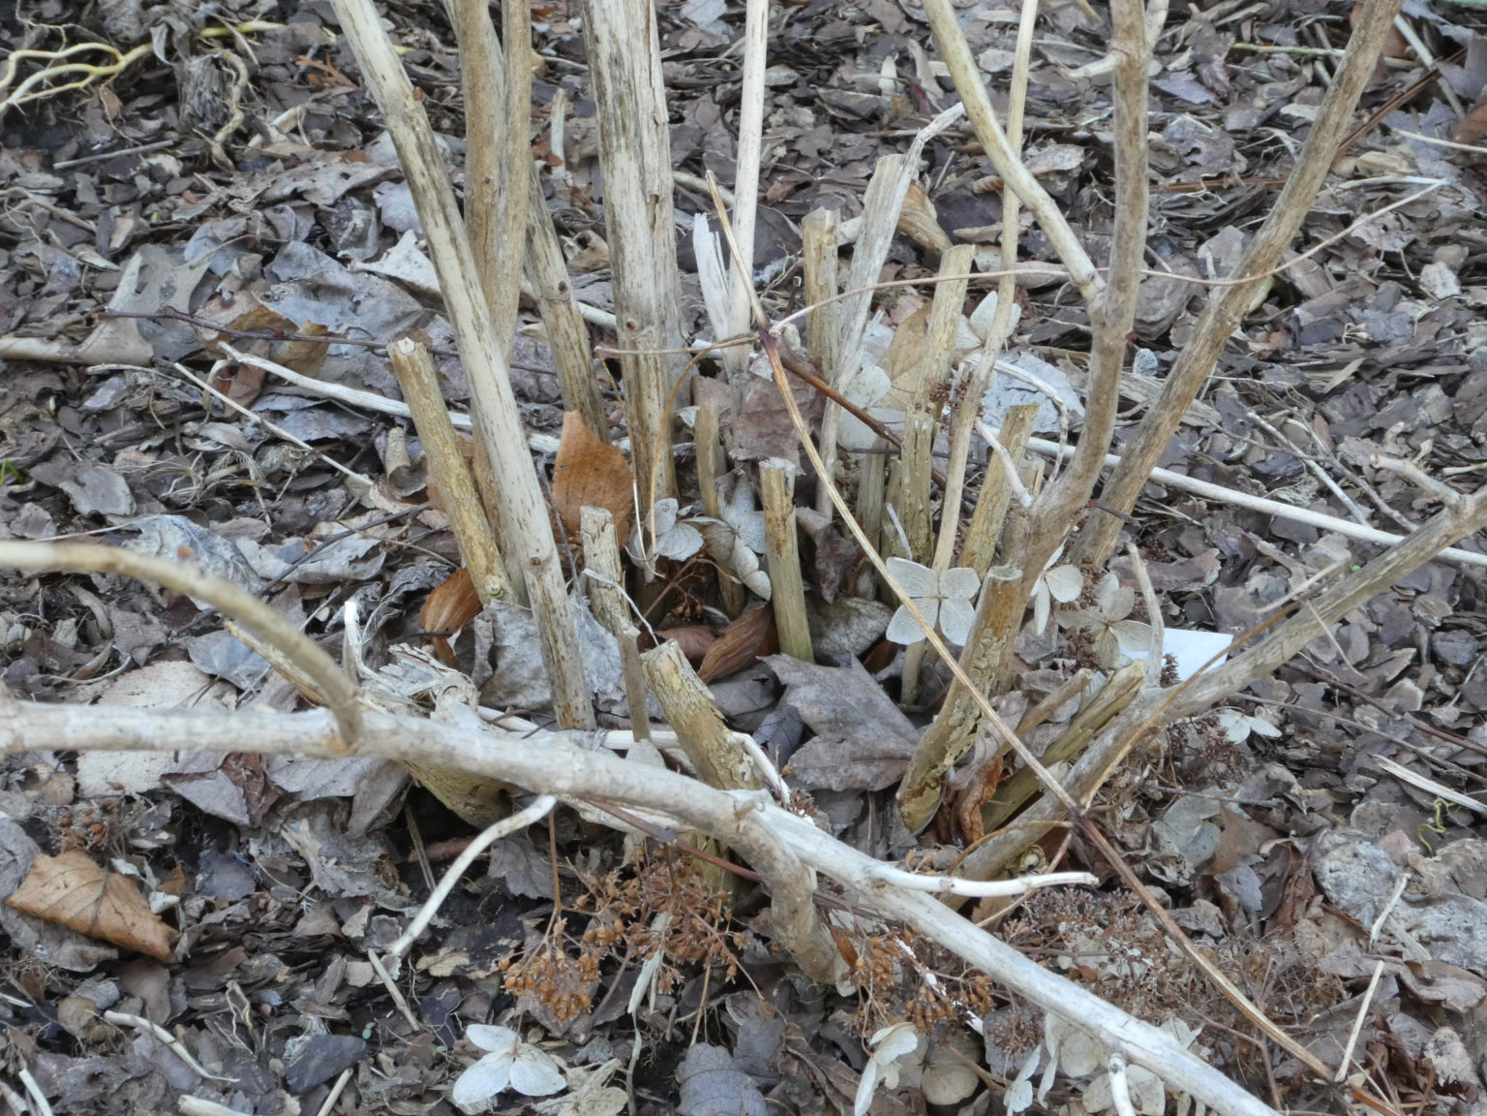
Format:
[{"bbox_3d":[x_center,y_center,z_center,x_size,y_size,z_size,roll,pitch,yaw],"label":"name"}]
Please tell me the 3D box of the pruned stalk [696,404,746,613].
[{"bbox_3d":[-0.006,-0.014,1.760,0.007,0.066,0.007,-6,18,4],"label":"pruned stalk"}]

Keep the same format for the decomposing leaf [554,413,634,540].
[{"bbox_3d":[-0.044,-0.023,1.790,0.024,0.035,0.014,0,30,0],"label":"decomposing leaf"}]

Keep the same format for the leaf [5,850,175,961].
[{"bbox_3d":[-0.174,0.093,1.640,0.048,0.015,0.033,15,33,24],"label":"leaf"}]

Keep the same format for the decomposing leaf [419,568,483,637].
[{"bbox_3d":[-0.084,0.013,1.765,0.014,0.016,0.017,19,35,30],"label":"decomposing leaf"}]

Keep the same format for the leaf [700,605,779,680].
[{"bbox_3d":[-0.002,0.024,1.757,0.013,0.014,0.031,23,37,34],"label":"leaf"}]

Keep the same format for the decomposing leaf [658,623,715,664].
[{"bbox_3d":[-0.016,0.024,1.757,0.018,0.008,0.013,0,30,0],"label":"decomposing leaf"}]

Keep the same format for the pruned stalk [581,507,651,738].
[{"bbox_3d":[-0.035,0.018,1.705,0.011,0.065,0.010,-9,18,5],"label":"pruned stalk"}]

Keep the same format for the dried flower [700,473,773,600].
[{"bbox_3d":[-0.002,-0.006,1.750,0.021,0.032,0.016,0,30,0],"label":"dried flower"}]

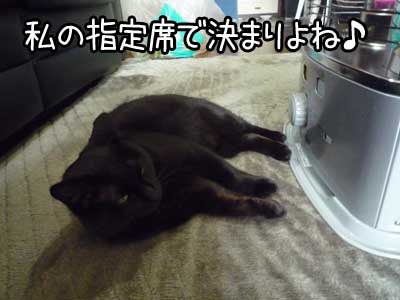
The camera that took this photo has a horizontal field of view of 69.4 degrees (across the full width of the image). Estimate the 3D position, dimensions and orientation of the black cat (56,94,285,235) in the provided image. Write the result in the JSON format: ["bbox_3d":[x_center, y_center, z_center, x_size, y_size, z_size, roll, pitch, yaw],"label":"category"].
[{"bbox_3d":[0.005,-0.006,0.530,0.335,0.150,0.410,10,32,17],"label":"black cat"}]

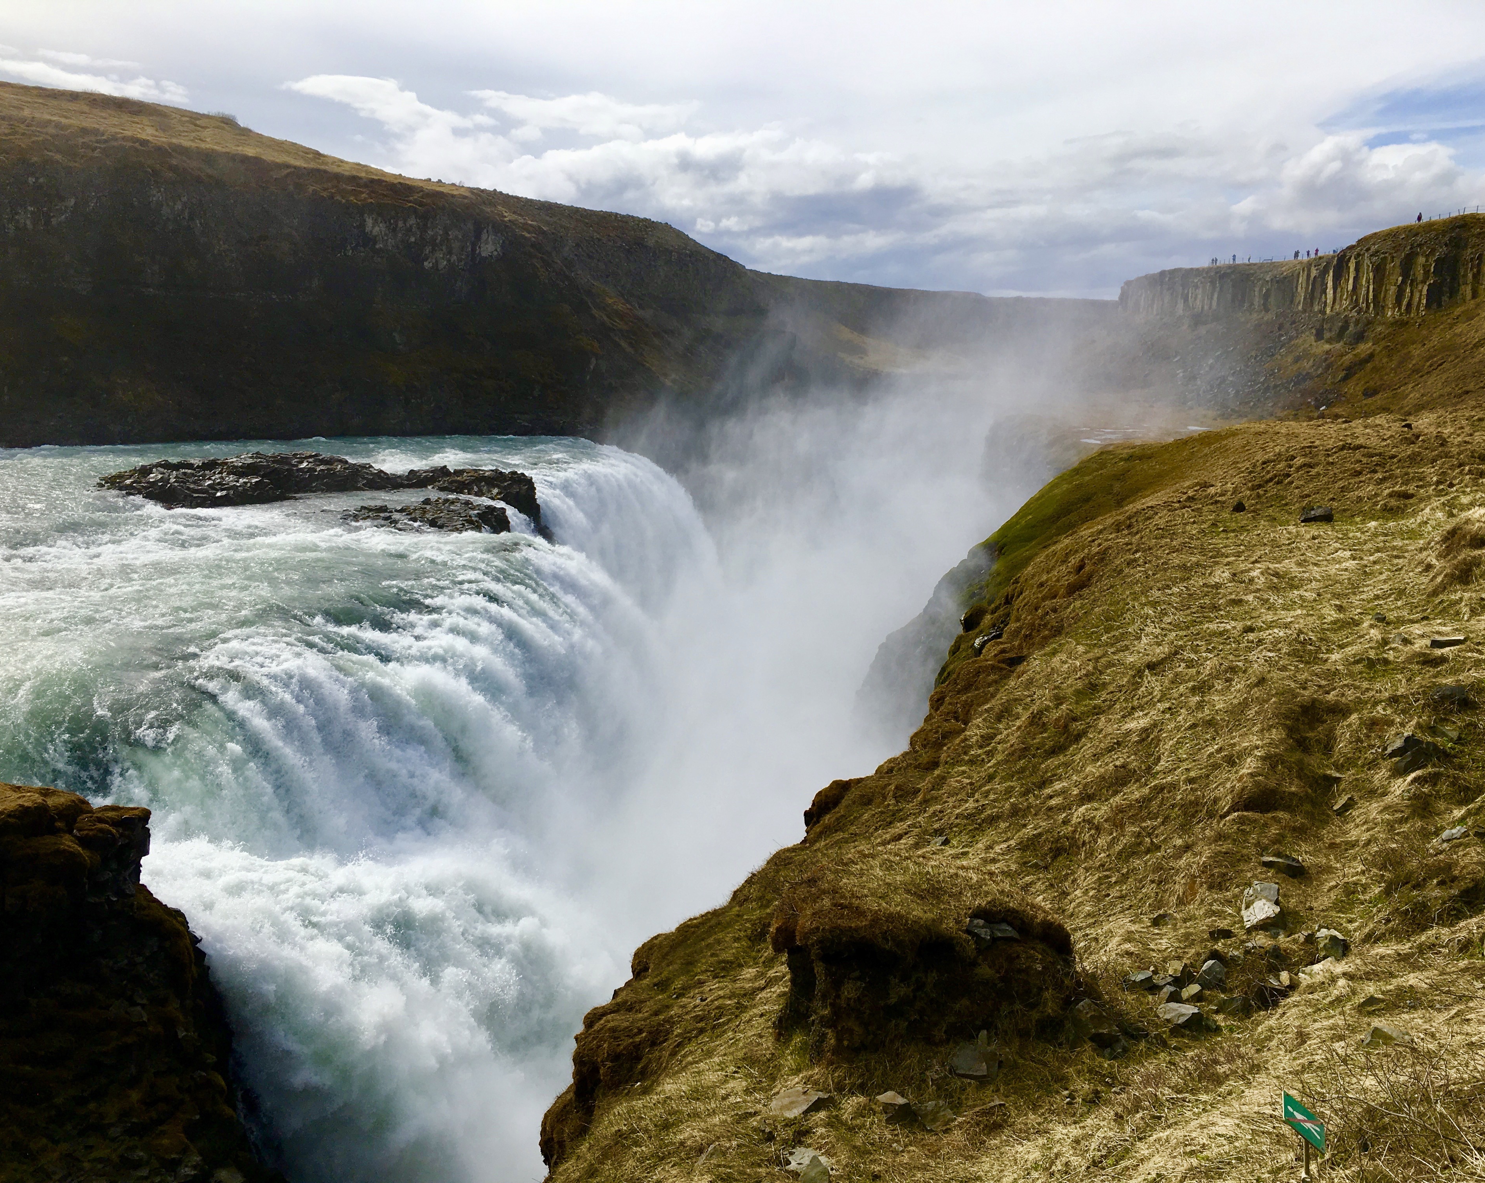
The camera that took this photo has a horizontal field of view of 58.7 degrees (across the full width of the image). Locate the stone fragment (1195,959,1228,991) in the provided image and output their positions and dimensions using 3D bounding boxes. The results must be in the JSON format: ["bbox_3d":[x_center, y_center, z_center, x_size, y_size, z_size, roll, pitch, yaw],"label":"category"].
[{"bbox_3d":[3.632,2.969,10.221,0.240,0.200,0.210,4,13,20],"label":"stone fragment"}]

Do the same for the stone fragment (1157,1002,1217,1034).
[{"bbox_3d":[3.341,3.207,9.924,0.430,0.170,0.240,4,13,20],"label":"stone fragment"}]

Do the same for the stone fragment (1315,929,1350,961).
[{"bbox_3d":[4.869,2.911,10.900,0.260,0.180,0.220,6,13,25],"label":"stone fragment"}]

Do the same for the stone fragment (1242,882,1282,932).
[{"bbox_3d":[4.639,2.814,11.800,0.310,0.310,0.290,5,13,22],"label":"stone fragment"}]

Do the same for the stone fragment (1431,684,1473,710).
[{"bbox_3d":[8.280,1.226,15.400,0.430,0.200,0.300,7,14,29],"label":"stone fragment"}]

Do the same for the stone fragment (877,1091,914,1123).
[{"bbox_3d":[1.200,4.068,10.423,0.290,0.170,0.230,1,13,7],"label":"stone fragment"}]

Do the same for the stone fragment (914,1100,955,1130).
[{"bbox_3d":[1.423,3.892,9.800,0.300,0.150,0.230,2,12,9],"label":"stone fragment"}]

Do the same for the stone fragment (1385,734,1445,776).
[{"bbox_3d":[6.220,1.501,12.238,0.500,0.290,0.380,6,14,27],"label":"stone fragment"}]

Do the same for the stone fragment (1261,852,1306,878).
[{"bbox_3d":[4.995,2.524,12.200,0.400,0.150,0.240,5,13,23],"label":"stone fragment"}]

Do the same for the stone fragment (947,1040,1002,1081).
[{"bbox_3d":[1.864,3.773,10.632,0.400,0.200,0.320,1,13,10],"label":"stone fragment"}]

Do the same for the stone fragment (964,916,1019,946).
[{"bbox_3d":[2.082,2.838,11.025,0.430,0.170,0.250,2,13,11],"label":"stone fragment"}]

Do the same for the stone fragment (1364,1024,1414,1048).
[{"bbox_3d":[4.545,3.125,9.300,0.330,0.130,0.210,6,14,28],"label":"stone fragment"}]

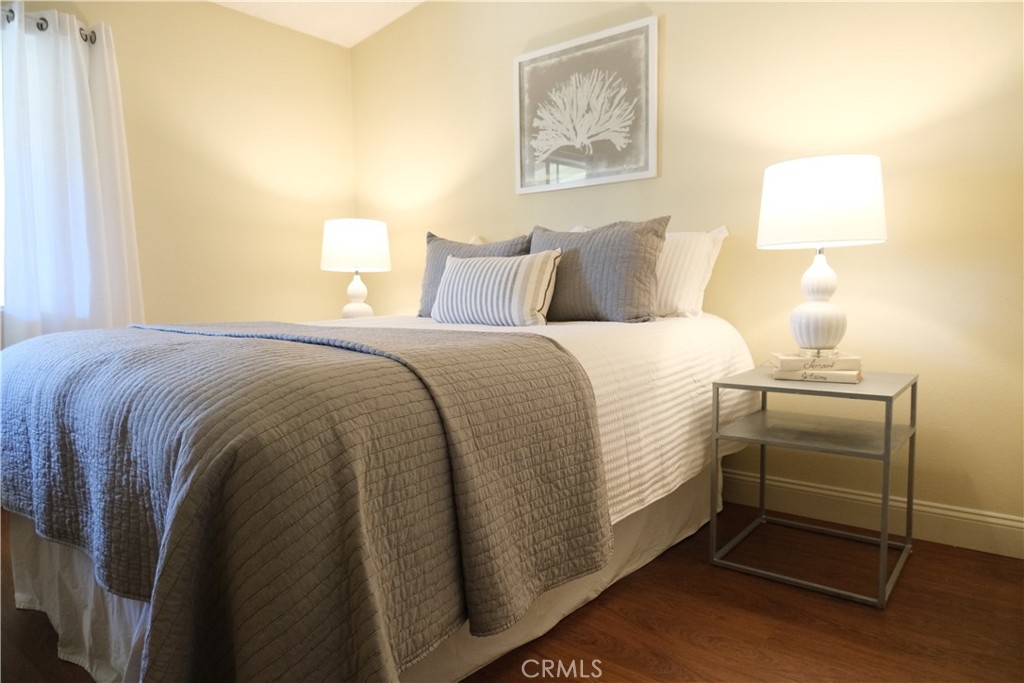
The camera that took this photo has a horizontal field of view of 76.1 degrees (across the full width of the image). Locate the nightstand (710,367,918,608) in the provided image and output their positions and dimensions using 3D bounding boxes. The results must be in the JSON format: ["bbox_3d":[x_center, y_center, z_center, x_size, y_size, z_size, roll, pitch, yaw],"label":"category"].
[{"bbox_3d":[1.002,0.424,2.162,0.505,0.603,0.482,3,6,39],"label":"nightstand"}]

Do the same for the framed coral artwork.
[{"bbox_3d":[0.319,-1.073,3.075,0.790,0.679,0.027,3,6,39],"label":"framed coral artwork"}]

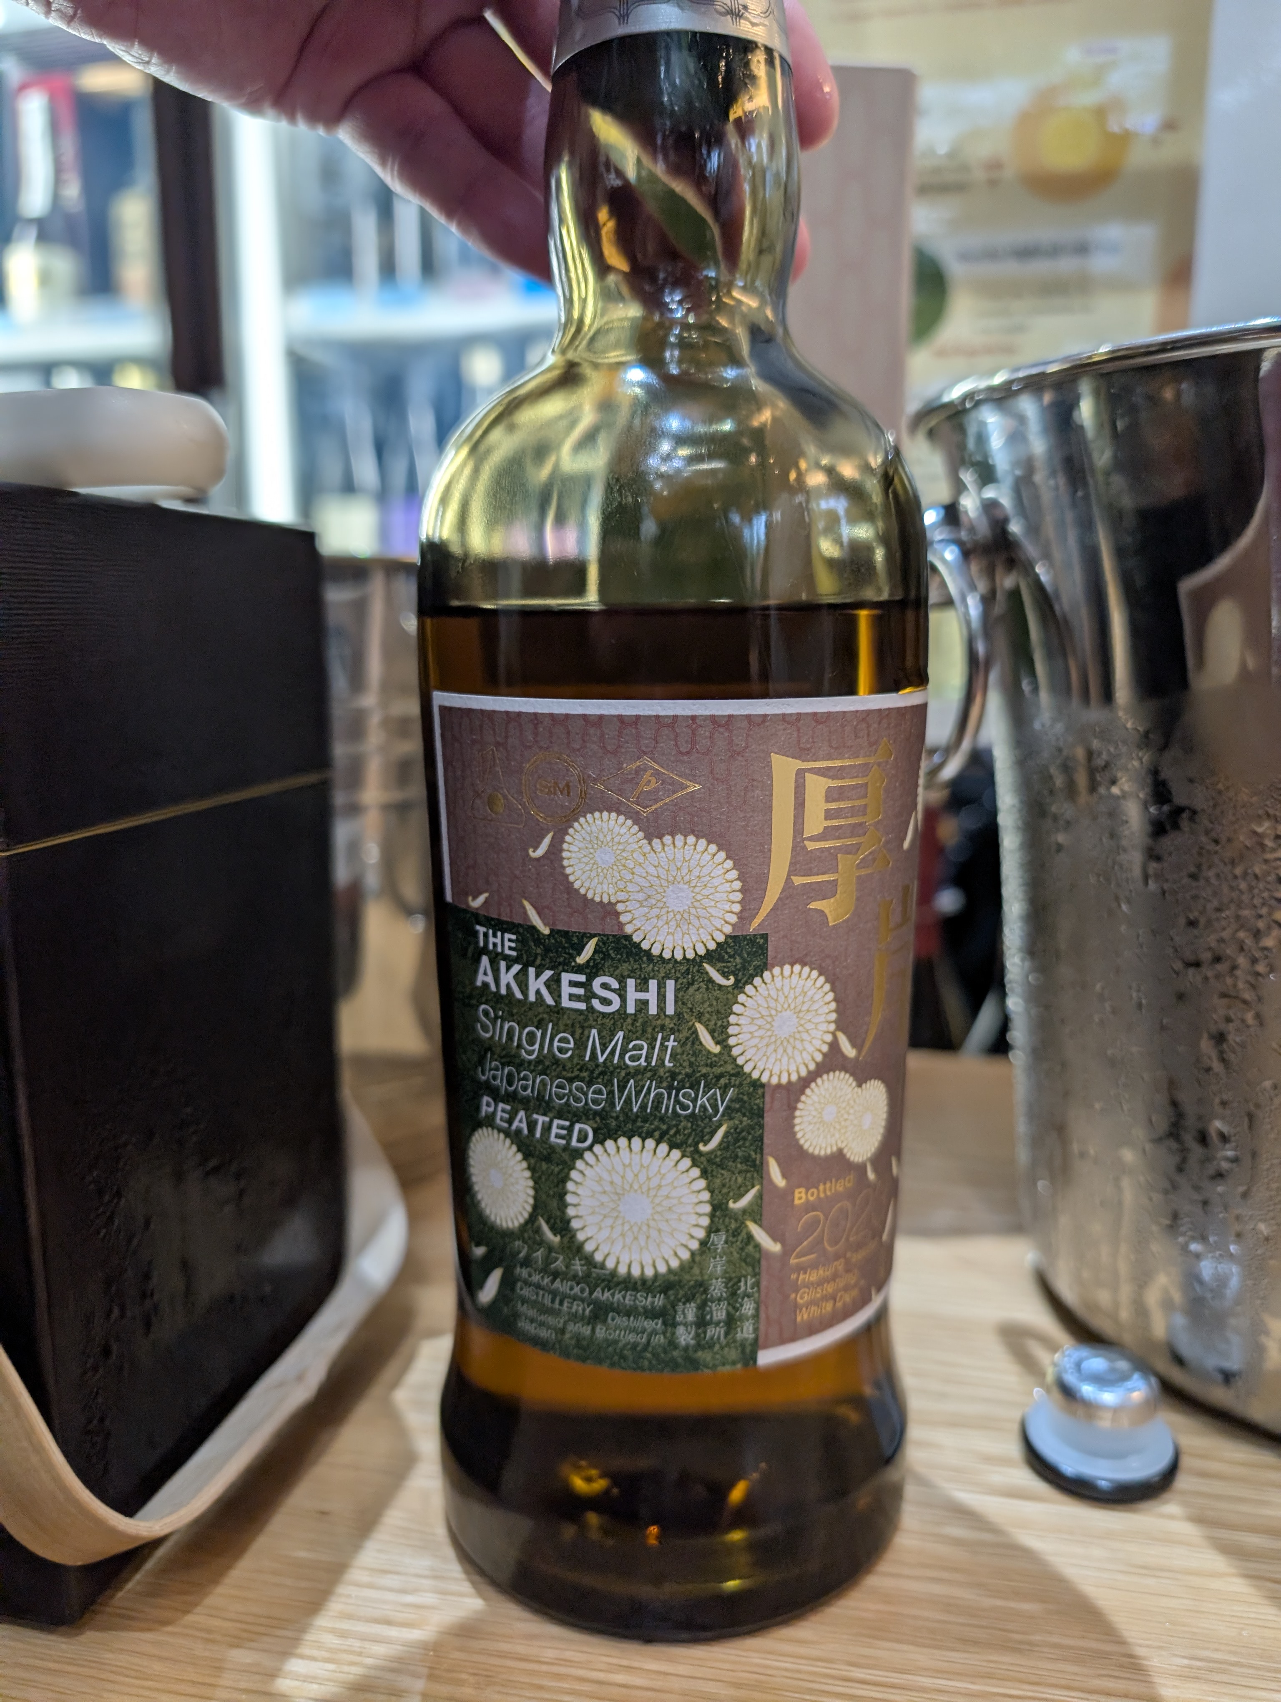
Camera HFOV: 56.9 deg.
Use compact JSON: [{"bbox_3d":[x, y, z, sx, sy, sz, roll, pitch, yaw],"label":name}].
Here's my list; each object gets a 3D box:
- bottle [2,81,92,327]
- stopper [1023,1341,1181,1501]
[{"bbox_3d":[-0.717,-0.784,1.438,0.087,0.300,0.087,0,10,0],"label":"bottle"},{"bbox_3d":[0.084,0.101,0.215,0.028,0.017,0.028,0,10,0],"label":"stopper"}]

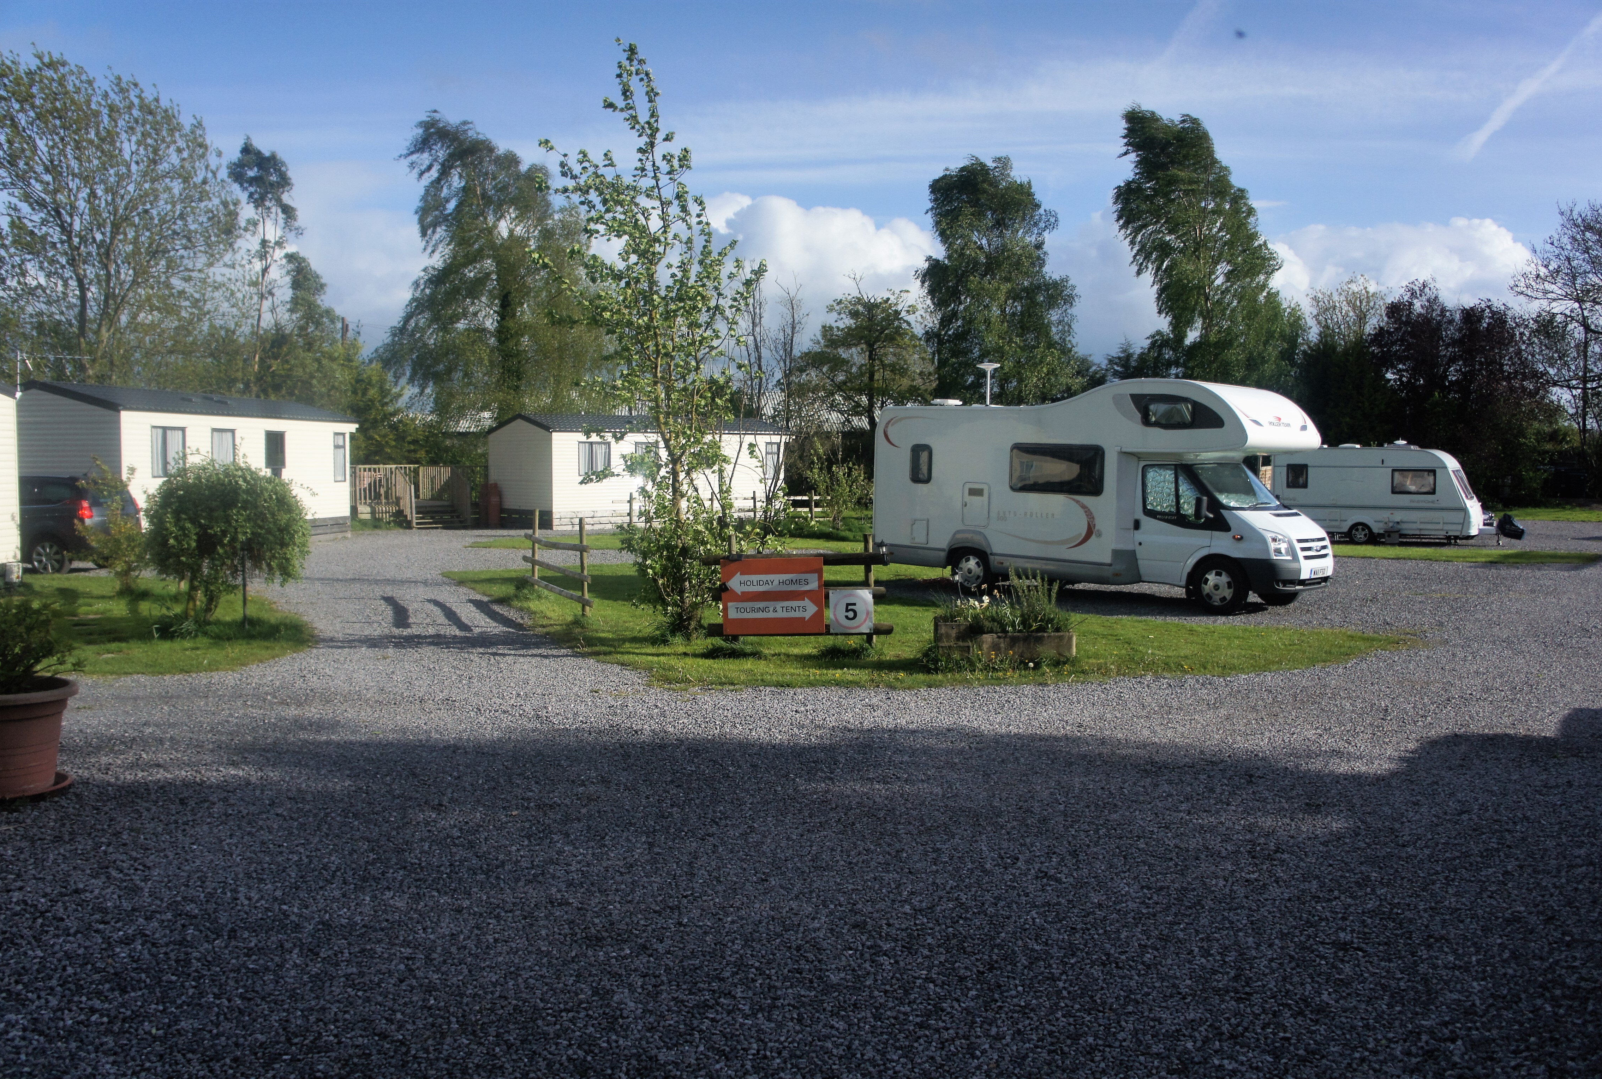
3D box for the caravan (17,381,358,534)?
[{"bbox_3d":[-14.412,-1.649,29.457,3.650,3.450,9.600,1,4,7],"label":"caravan"}]

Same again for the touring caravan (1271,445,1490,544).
[{"bbox_3d":[15.054,-1.207,32.484,5.000,2.550,2.250,2,4,29],"label":"touring caravan"}]

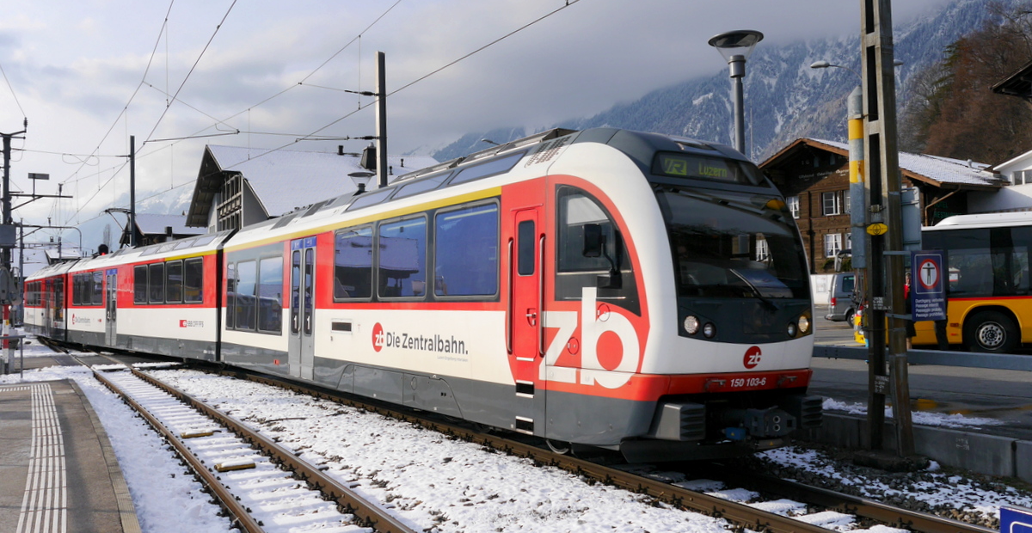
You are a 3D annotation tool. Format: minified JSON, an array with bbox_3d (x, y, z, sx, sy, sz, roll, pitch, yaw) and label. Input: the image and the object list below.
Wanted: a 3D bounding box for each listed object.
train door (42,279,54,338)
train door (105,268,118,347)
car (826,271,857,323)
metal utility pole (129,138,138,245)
[{"bbox_3d":[-22.495,2.009,40.224,0.100,2.750,1.400,1,-3,-37],"label":"train door"},{"bbox_3d":[-14.600,1.497,30.226,0.100,2.750,1.400,1,-3,-41],"label":"train door"},{"bbox_3d":[13.429,1.173,29.259,4.900,1.970,1.920,-1,-2,15],"label":"car"},{"bbox_3d":[-17.905,-1.173,39.016,0.220,9.820,0.220,1,-3,-40],"label":"metal utility pole"}]

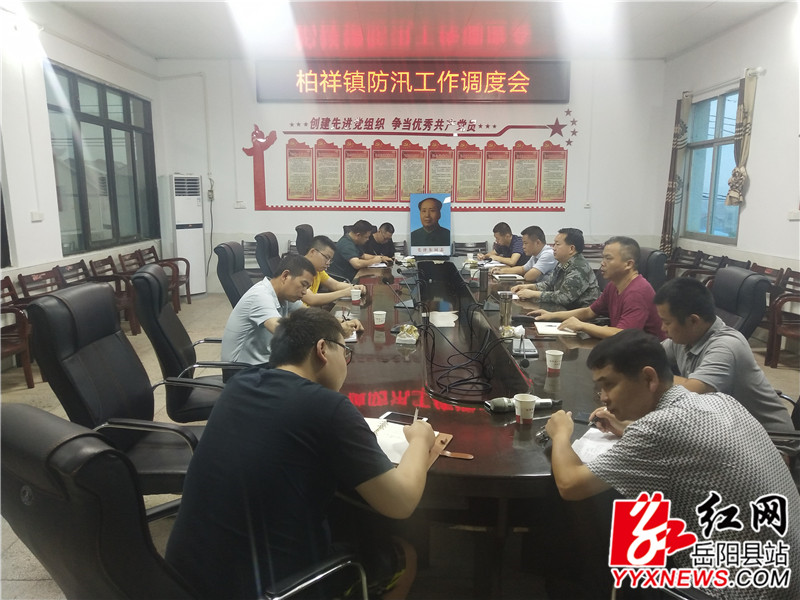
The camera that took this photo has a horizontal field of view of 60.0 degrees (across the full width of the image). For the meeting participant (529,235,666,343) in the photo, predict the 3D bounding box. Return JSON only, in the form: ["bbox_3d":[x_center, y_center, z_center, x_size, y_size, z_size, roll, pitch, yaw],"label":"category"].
[{"bbox_3d":[1.175,0.246,4.265,0.840,1.270,0.600,0,9,1],"label":"meeting participant"}]

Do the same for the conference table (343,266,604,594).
[{"bbox_3d":[0.359,0.356,5.228,1.620,0.755,6.600,0,9,1],"label":"conference table"}]

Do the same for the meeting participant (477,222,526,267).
[{"bbox_3d":[1.150,-0.262,7.700,0.800,1.200,0.520,-3,9,-18],"label":"meeting participant"}]

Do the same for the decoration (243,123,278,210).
[{"bbox_3d":[-2.066,-1.954,10.258,0.506,1.250,0.030,0,9,0],"label":"decoration"}]

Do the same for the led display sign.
[{"bbox_3d":[0.201,-3.167,10.075,4.530,0.610,0.100,0,9,1],"label":"led display sign"}]

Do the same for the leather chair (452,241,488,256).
[{"bbox_3d":[1.047,-0.440,10.203,0.560,0.830,0.570,0,9,1],"label":"leather chair"}]

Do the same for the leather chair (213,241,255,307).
[{"bbox_3d":[-1.028,0.116,5.571,0.740,1.130,0.630,0,9,2],"label":"leather chair"}]

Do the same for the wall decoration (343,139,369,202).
[{"bbox_3d":[-0.643,-1.922,10.322,0.390,0.920,0.025,0,9,1],"label":"wall decoration"}]

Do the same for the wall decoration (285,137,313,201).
[{"bbox_3d":[-1.487,-1.939,10.335,0.390,0.920,0.025,0,9,1],"label":"wall decoration"}]

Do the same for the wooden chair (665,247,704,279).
[{"bbox_3d":[3.482,-0.229,8.874,0.570,0.830,0.570,0,9,1],"label":"wooden chair"}]

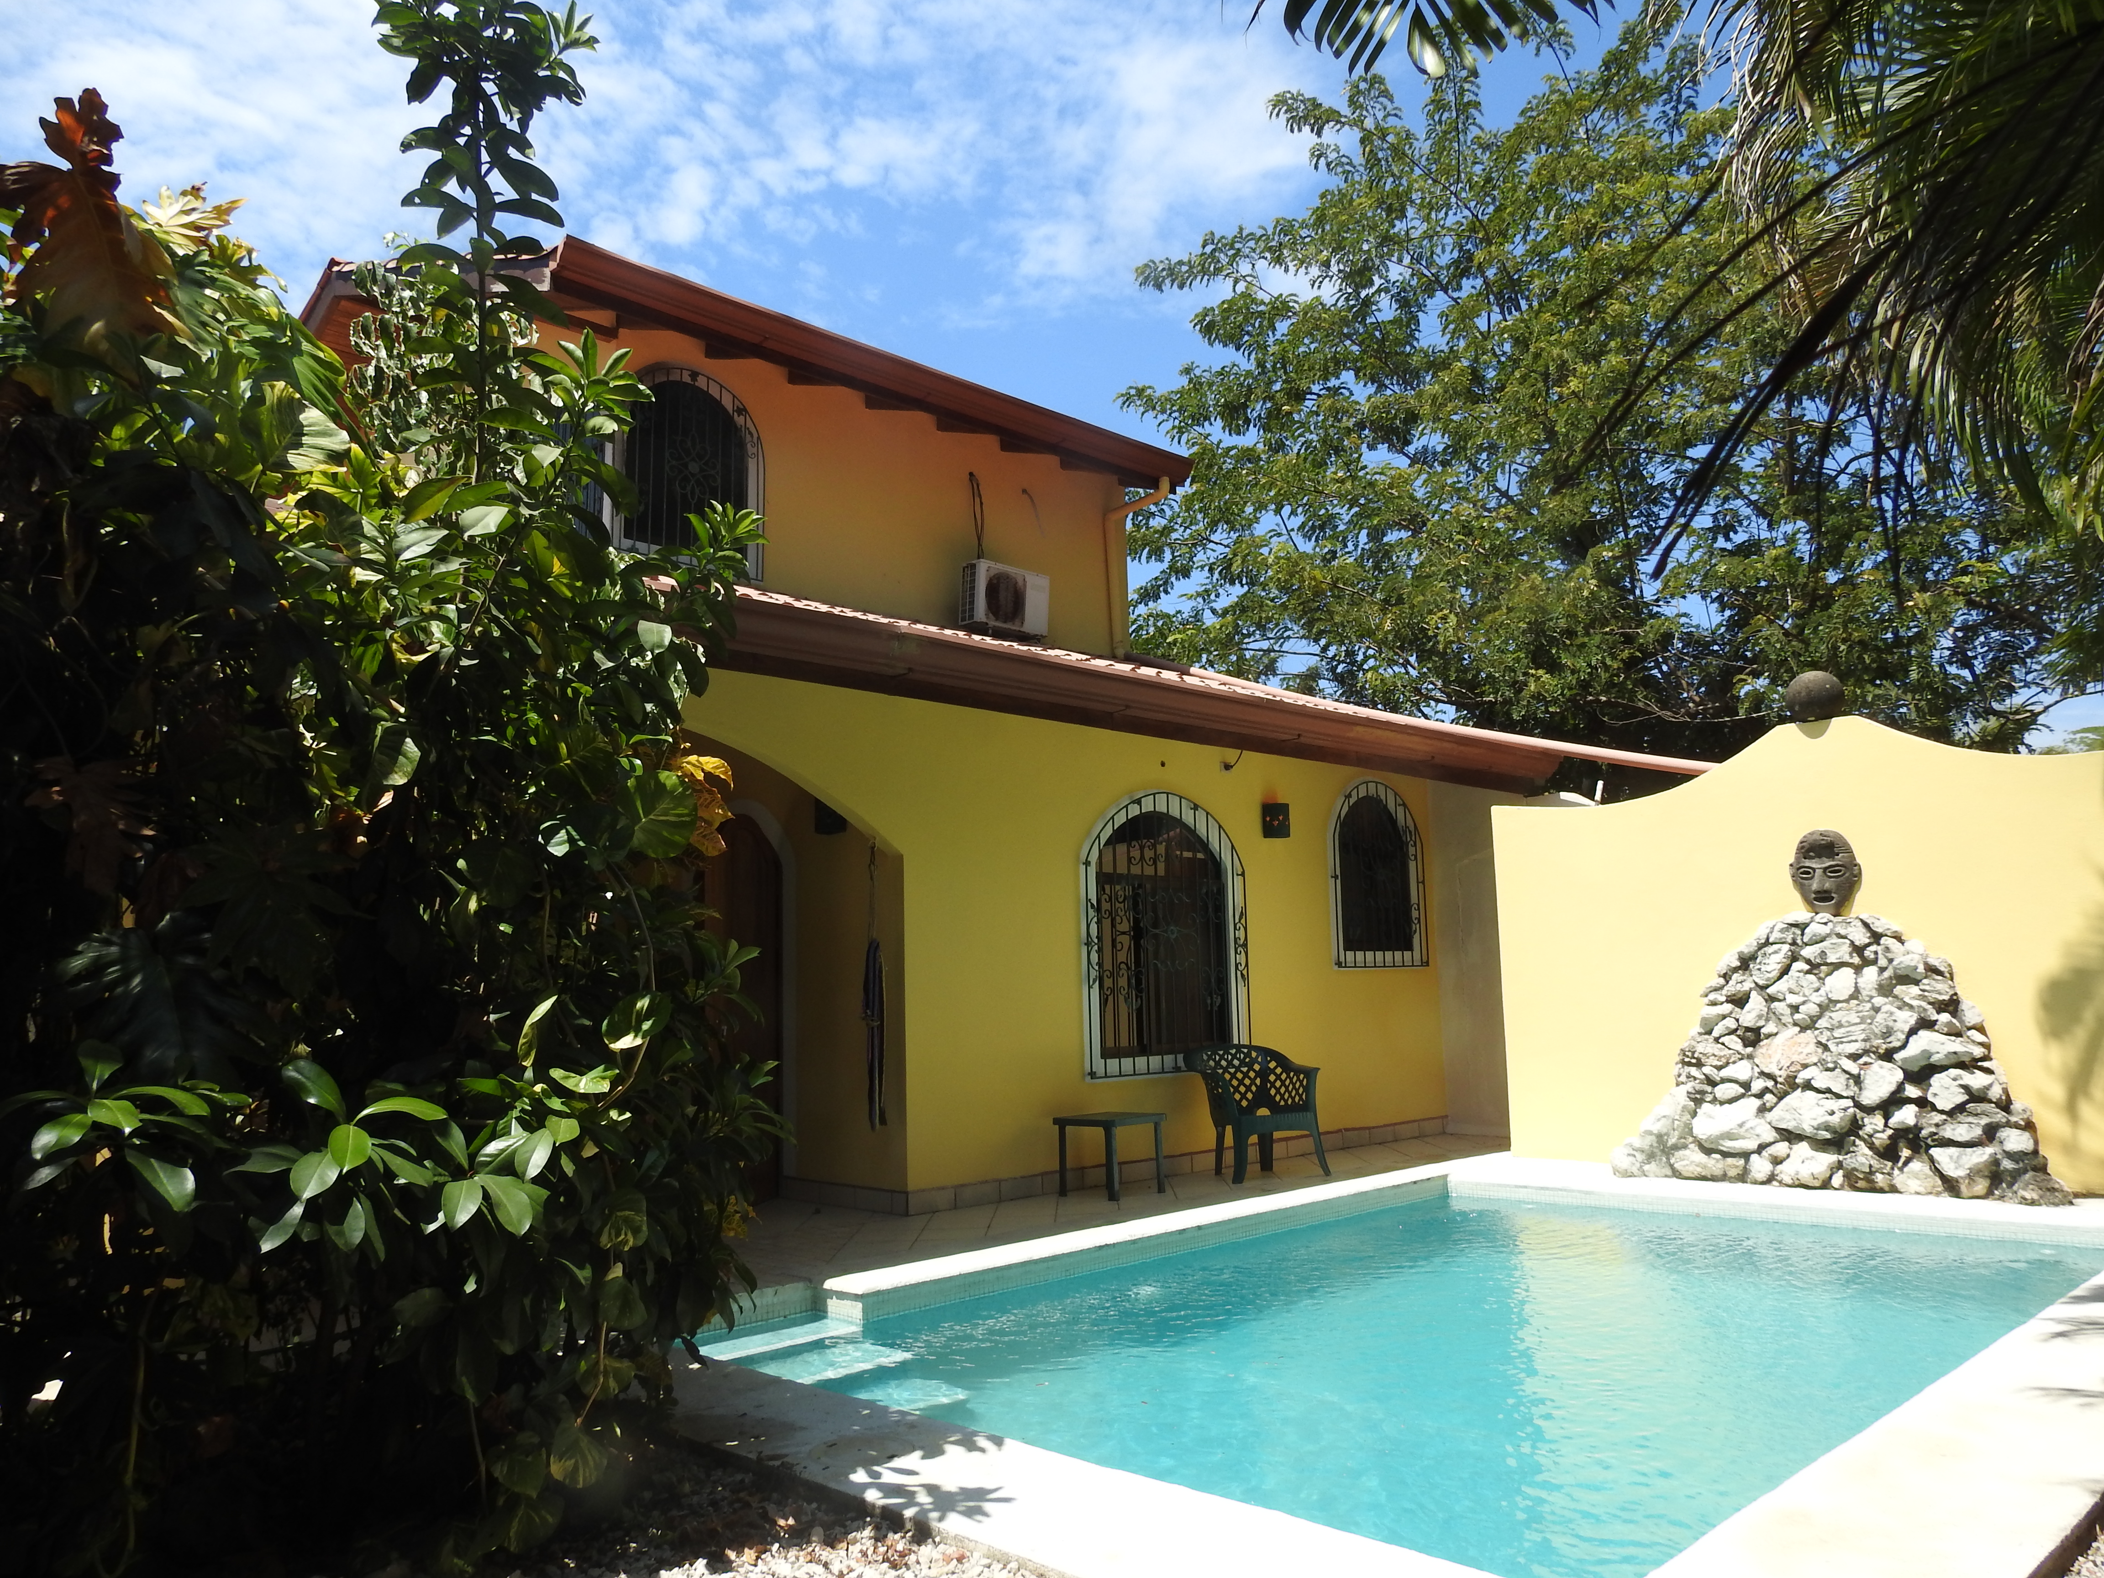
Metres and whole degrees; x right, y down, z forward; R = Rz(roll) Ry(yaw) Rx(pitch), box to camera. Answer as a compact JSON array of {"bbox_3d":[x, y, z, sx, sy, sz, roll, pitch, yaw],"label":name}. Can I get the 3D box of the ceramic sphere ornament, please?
[{"bbox_3d":[4.486,-0.541,8.571,0.355,0.345,0.355,6,-11,-43],"label":"ceramic sphere ornament"}]

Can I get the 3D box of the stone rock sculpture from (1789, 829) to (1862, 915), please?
[{"bbox_3d":[4.412,0.474,8.330,0.160,0.480,0.370,6,-11,-43],"label":"stone rock sculpture"}]

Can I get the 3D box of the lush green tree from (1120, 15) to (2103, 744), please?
[{"bbox_3d":[6.170,-2.878,16.568,10.800,12.600,9.800,-5,-9,21],"label":"lush green tree"}]

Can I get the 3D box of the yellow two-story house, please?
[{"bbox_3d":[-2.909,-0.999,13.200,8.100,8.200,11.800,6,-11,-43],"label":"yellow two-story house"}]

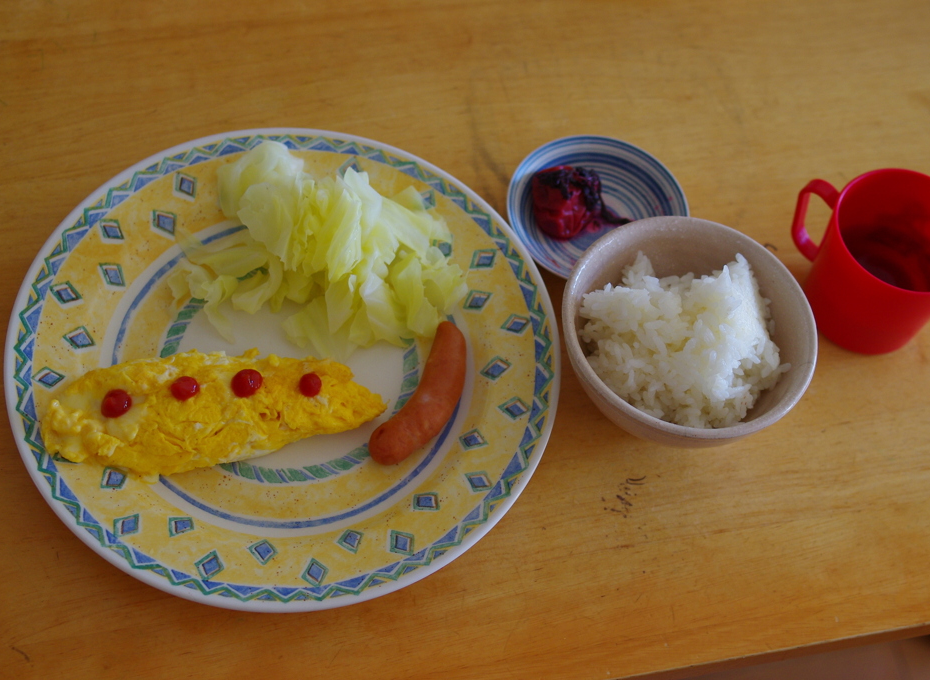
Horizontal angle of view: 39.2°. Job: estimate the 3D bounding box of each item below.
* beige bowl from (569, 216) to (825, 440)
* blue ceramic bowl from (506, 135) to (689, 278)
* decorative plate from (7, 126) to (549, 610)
[{"bbox_3d":[0.104,0.007,0.645,0.122,0.060,0.122,3,60,-5],"label":"beige bowl"},{"bbox_3d":[0.070,-0.064,0.703,0.098,0.022,0.098,3,60,-5],"label":"blue ceramic bowl"},{"bbox_3d":[-0.086,0.008,0.641,0.266,0.023,0.266,3,60,-5],"label":"decorative plate"}]

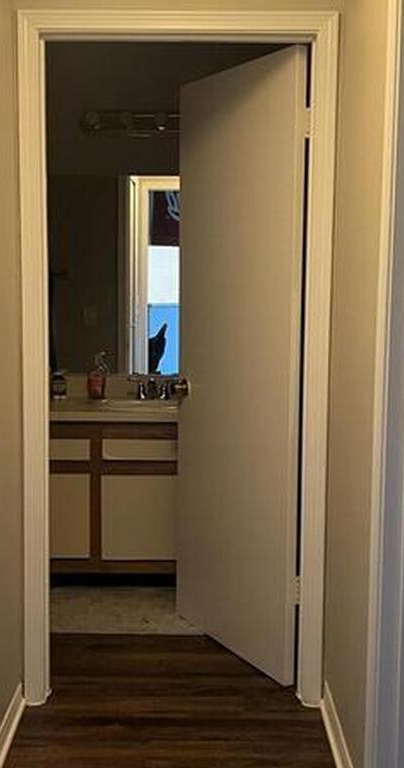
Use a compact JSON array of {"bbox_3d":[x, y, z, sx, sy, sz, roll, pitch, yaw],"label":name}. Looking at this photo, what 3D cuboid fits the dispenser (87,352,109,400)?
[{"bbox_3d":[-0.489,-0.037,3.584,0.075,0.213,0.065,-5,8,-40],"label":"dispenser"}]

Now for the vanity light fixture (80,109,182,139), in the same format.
[{"bbox_3d":[-0.228,-1.173,3.471,0.640,0.110,0.120,1,6,0],"label":"vanity light fixture"}]

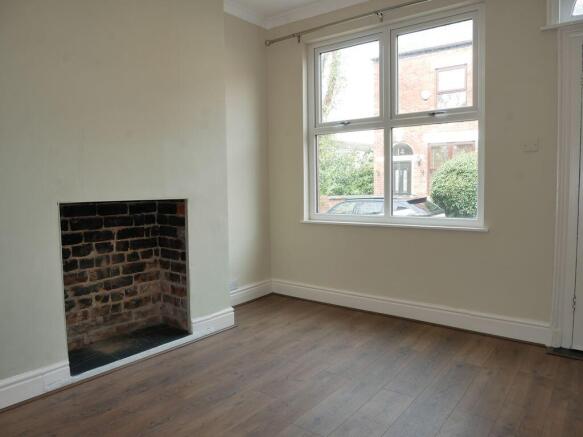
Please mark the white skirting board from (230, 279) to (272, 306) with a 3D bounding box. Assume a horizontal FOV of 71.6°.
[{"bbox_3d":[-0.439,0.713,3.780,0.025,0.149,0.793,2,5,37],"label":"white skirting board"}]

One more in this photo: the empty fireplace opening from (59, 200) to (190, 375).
[{"bbox_3d":[-1.093,0.358,2.571,0.367,0.935,0.821,2,5,37],"label":"empty fireplace opening"}]

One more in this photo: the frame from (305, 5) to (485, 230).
[{"bbox_3d":[0.773,-0.747,3.327,1.538,1.612,0.120,2,5,37],"label":"frame"}]

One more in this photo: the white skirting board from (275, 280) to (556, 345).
[{"bbox_3d":[0.756,0.725,3.385,2.394,0.149,0.025,3,5,38],"label":"white skirting board"}]

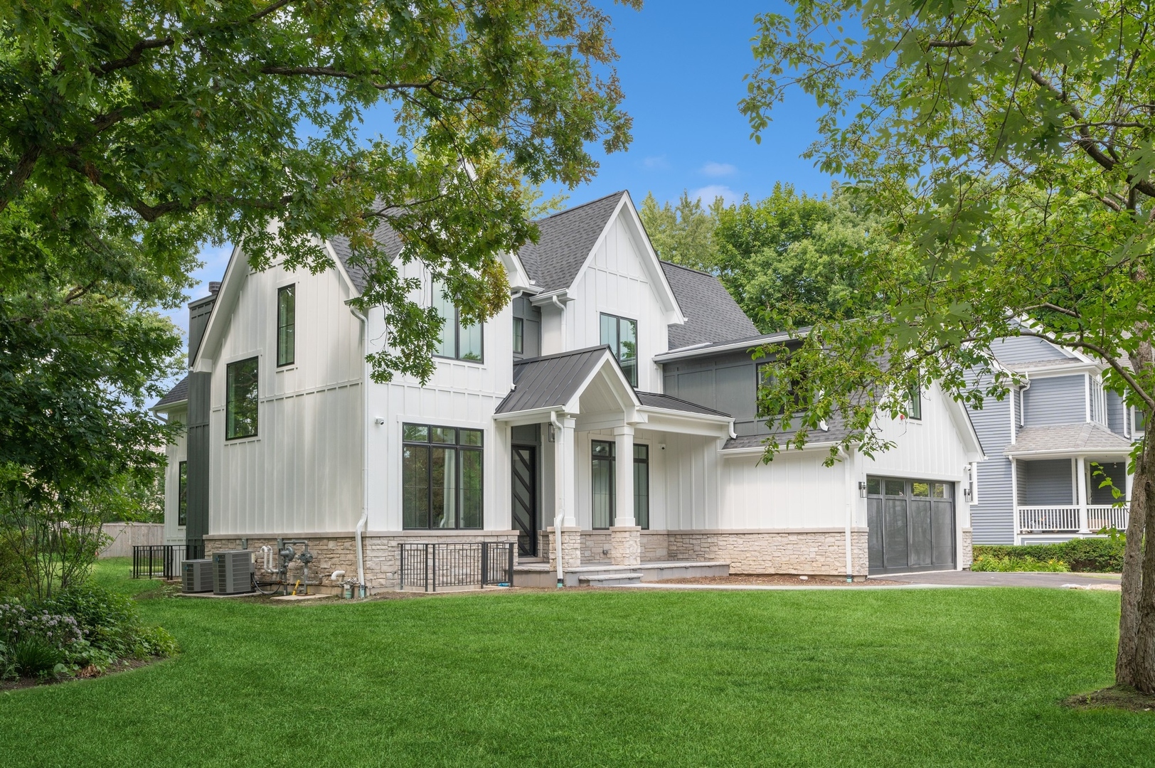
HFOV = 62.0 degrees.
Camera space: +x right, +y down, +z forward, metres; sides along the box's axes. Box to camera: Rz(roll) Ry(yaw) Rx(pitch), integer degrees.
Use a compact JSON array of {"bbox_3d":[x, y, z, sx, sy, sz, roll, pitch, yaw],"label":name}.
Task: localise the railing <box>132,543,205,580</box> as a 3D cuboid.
[{"bbox_3d":[-11.650,5.078,27.400,2.400,0.960,1.150,-7,-9,42],"label":"railing"}]

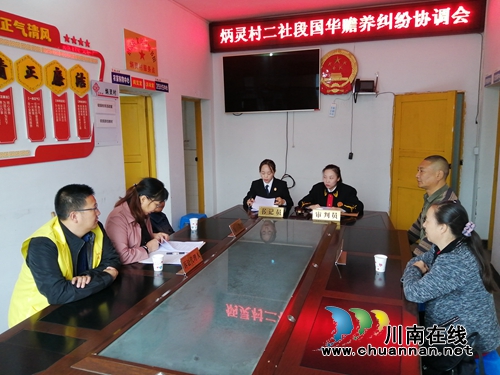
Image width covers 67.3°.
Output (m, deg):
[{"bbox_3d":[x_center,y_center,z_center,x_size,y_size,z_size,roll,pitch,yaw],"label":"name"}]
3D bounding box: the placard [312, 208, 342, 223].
[{"bbox_3d":[0.673,0.244,3.268,0.240,0.093,0.055,2,10,19],"label":"placard"}]

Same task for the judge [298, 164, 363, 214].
[{"bbox_3d":[0.805,0.357,3.830,0.640,1.190,0.680,2,10,19],"label":"judge"}]

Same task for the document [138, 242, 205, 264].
[{"bbox_3d":[-0.504,0.414,2.523,0.280,0.035,0.440,2,10,19],"label":"document"}]

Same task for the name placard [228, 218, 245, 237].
[{"bbox_3d":[-0.100,0.318,2.945,0.055,0.083,0.242,2,10,19],"label":"name placard"}]

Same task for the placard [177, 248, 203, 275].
[{"bbox_3d":[-0.354,0.436,2.237,0.055,0.083,0.242,2,10,19],"label":"placard"}]

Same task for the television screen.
[{"bbox_3d":[0.303,-1.517,5.453,1.460,0.835,0.070,2,10,18],"label":"television screen"}]

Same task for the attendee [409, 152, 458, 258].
[{"bbox_3d":[1.196,0.452,2.684,0.640,1.350,0.500,0,9,7],"label":"attendee"}]

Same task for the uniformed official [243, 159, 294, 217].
[{"bbox_3d":[0.196,0.312,4.053,0.550,1.230,0.660,2,10,19],"label":"uniformed official"}]

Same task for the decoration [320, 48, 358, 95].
[{"bbox_3d":[1.207,-1.577,5.125,0.530,0.600,0.070,2,10,18],"label":"decoration"}]

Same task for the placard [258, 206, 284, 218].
[{"bbox_3d":[0.204,0.225,3.457,0.240,0.090,0.055,2,10,19],"label":"placard"}]

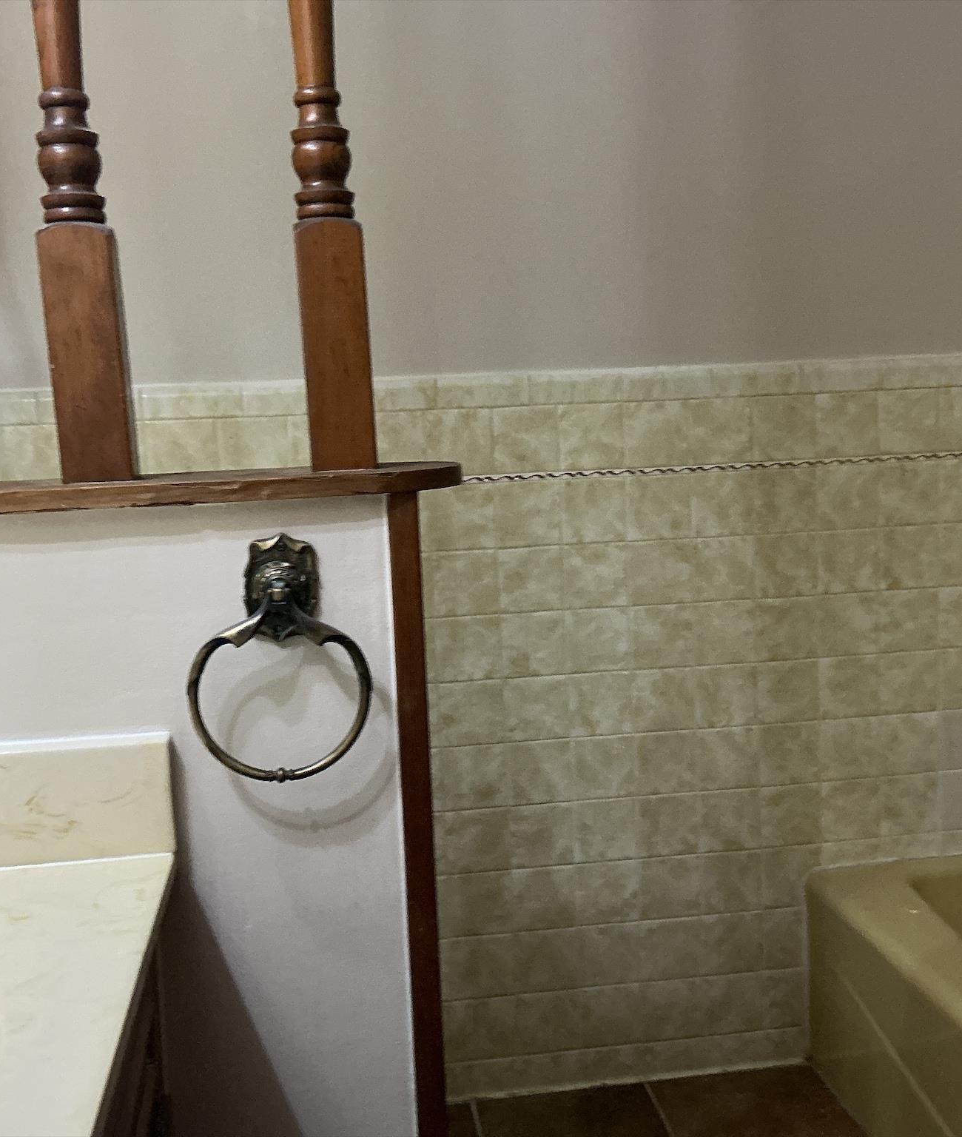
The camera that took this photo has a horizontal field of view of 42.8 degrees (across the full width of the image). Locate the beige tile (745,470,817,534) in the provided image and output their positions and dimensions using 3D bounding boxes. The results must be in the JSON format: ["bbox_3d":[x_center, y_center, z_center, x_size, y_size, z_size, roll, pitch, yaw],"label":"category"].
[{"bbox_3d":[0.510,-0.114,2.067,0.107,0.107,0.009,-3,5,-7],"label":"beige tile"}]

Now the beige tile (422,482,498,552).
[{"bbox_3d":[-0.032,-0.084,2.013,0.112,0.108,0.010,-3,6,-7],"label":"beige tile"}]

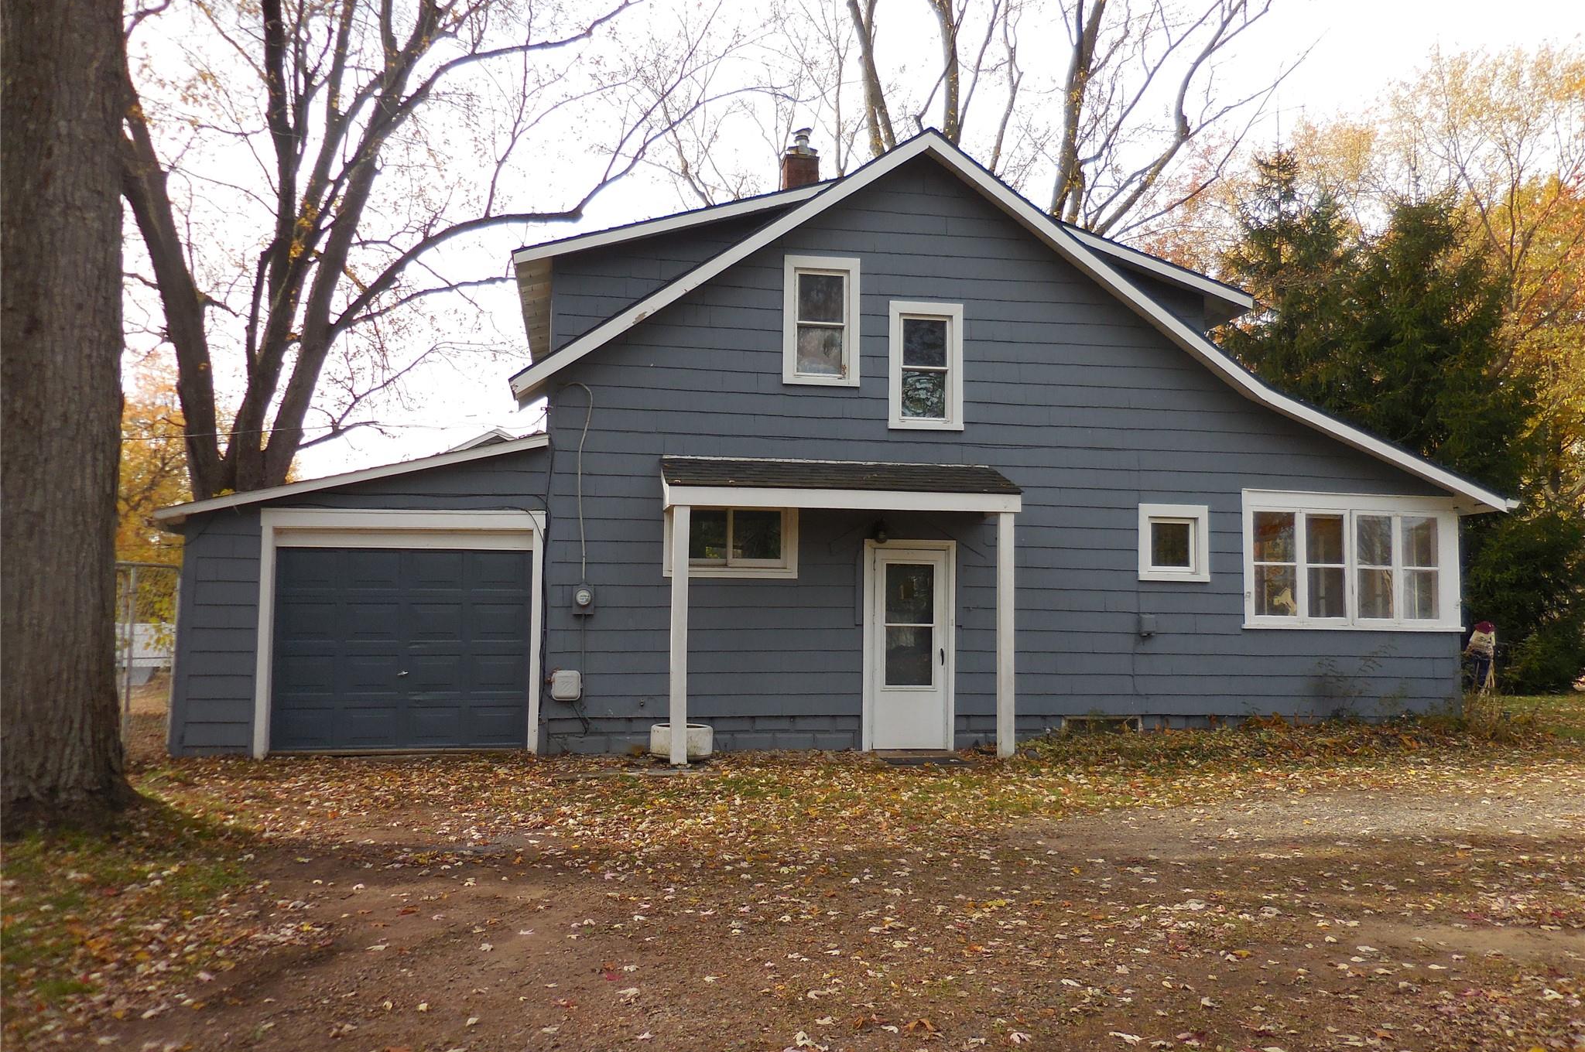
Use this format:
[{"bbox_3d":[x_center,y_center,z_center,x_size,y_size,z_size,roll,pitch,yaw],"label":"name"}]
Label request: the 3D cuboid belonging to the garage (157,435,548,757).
[{"bbox_3d":[-4.574,0.778,13.701,3.497,3.081,6.000,1,-3,-9],"label":"garage"}]

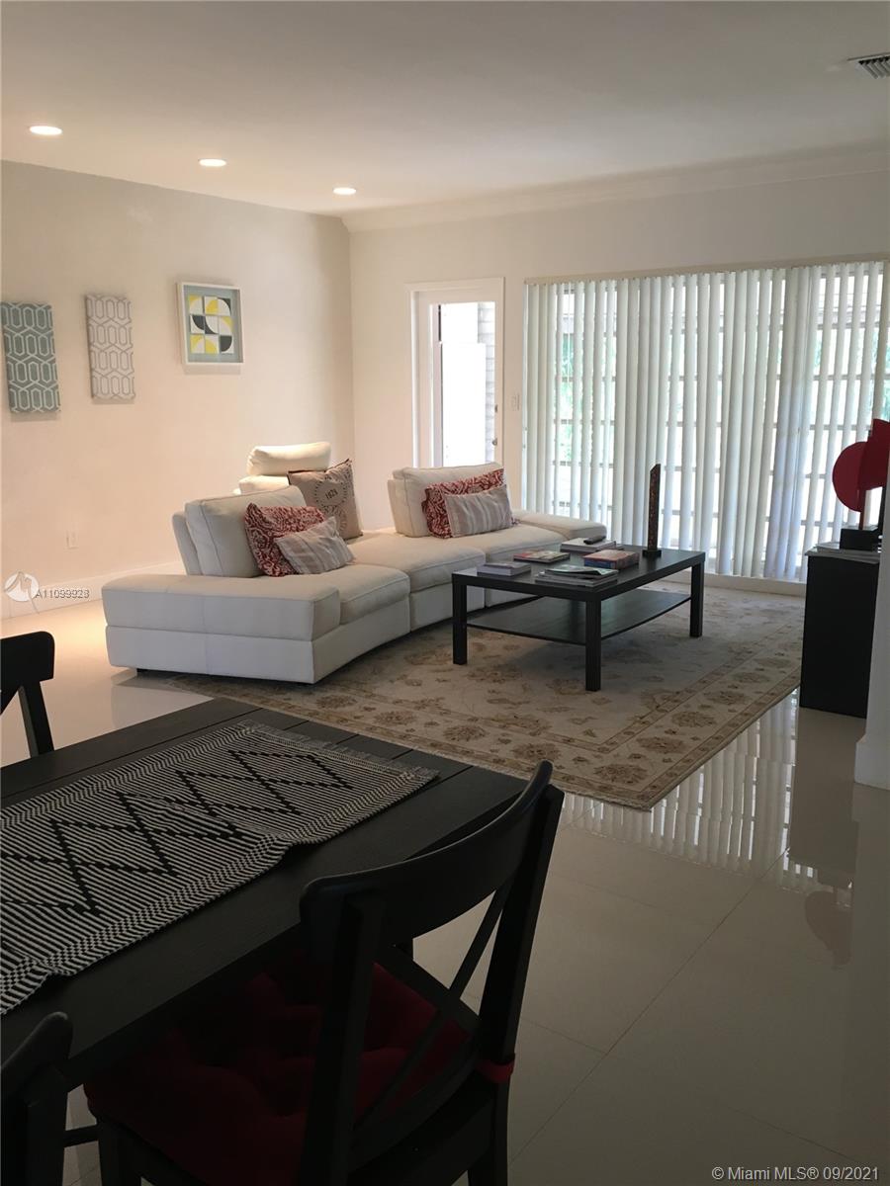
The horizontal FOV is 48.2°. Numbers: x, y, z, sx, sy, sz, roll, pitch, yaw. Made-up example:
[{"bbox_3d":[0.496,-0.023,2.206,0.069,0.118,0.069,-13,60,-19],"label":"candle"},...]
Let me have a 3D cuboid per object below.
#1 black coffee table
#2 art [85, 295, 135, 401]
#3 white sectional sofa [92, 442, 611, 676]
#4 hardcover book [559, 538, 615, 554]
[{"bbox_3d":[0.703,0.068,5.046,0.780,0.450,1.180,9,15,36],"label":"black coffee table"},{"bbox_3d":[-2.077,-1.523,6.186,0.025,0.606,0.312,9,15,36],"label":"art"},{"bbox_3d":[-0.320,-0.332,5.768,1.380,0.950,3.360,9,15,36],"label":"white sectional sofa"},{"bbox_3d":[0.774,-0.248,5.338,0.215,0.041,0.235,9,15,36],"label":"hardcover book"}]

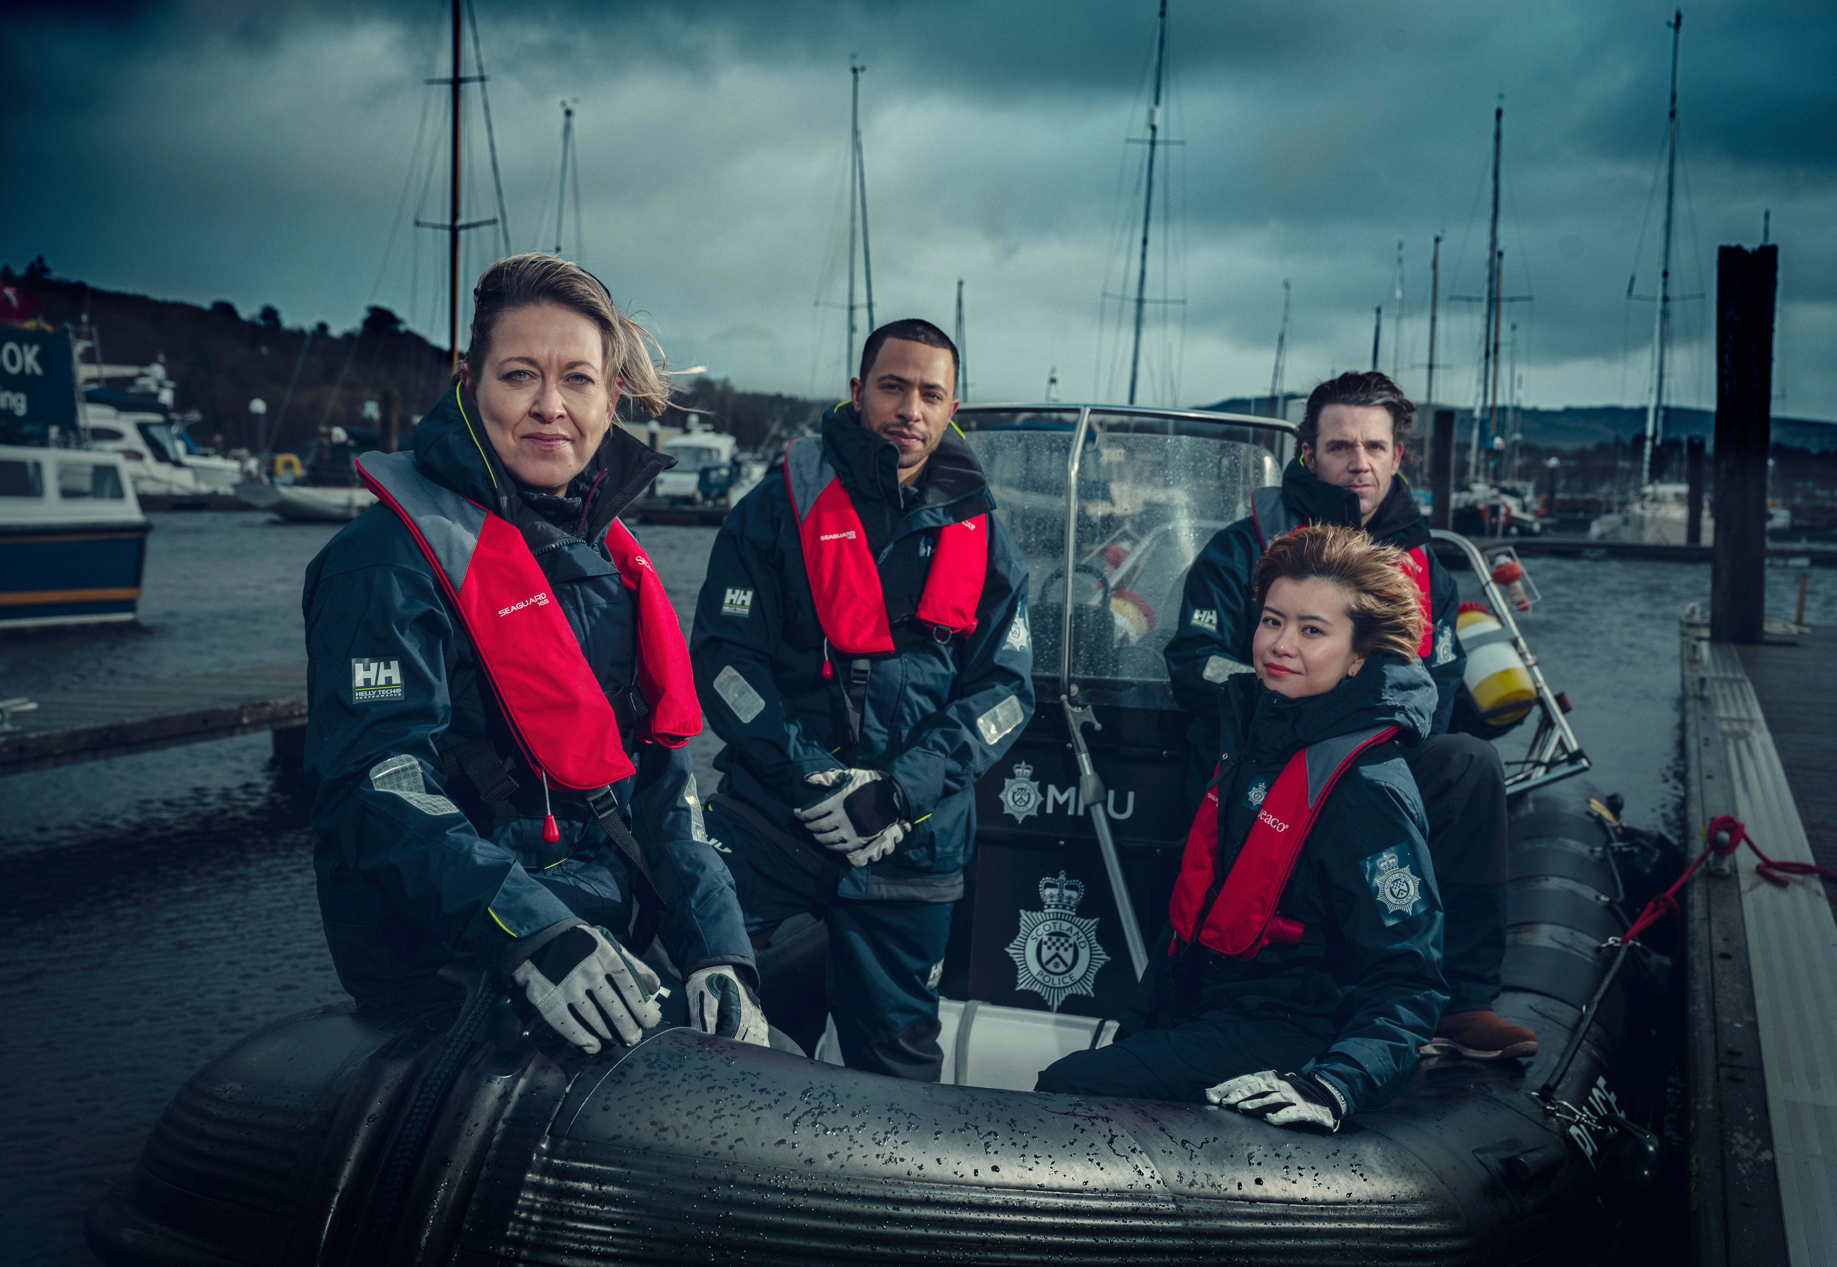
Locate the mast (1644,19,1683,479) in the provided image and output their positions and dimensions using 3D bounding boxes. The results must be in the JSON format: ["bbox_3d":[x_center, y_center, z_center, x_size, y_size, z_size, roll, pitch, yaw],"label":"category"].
[{"bbox_3d":[19.917,-10.270,56.543,0.180,12.640,0.180,2,4,0],"label":"mast"}]

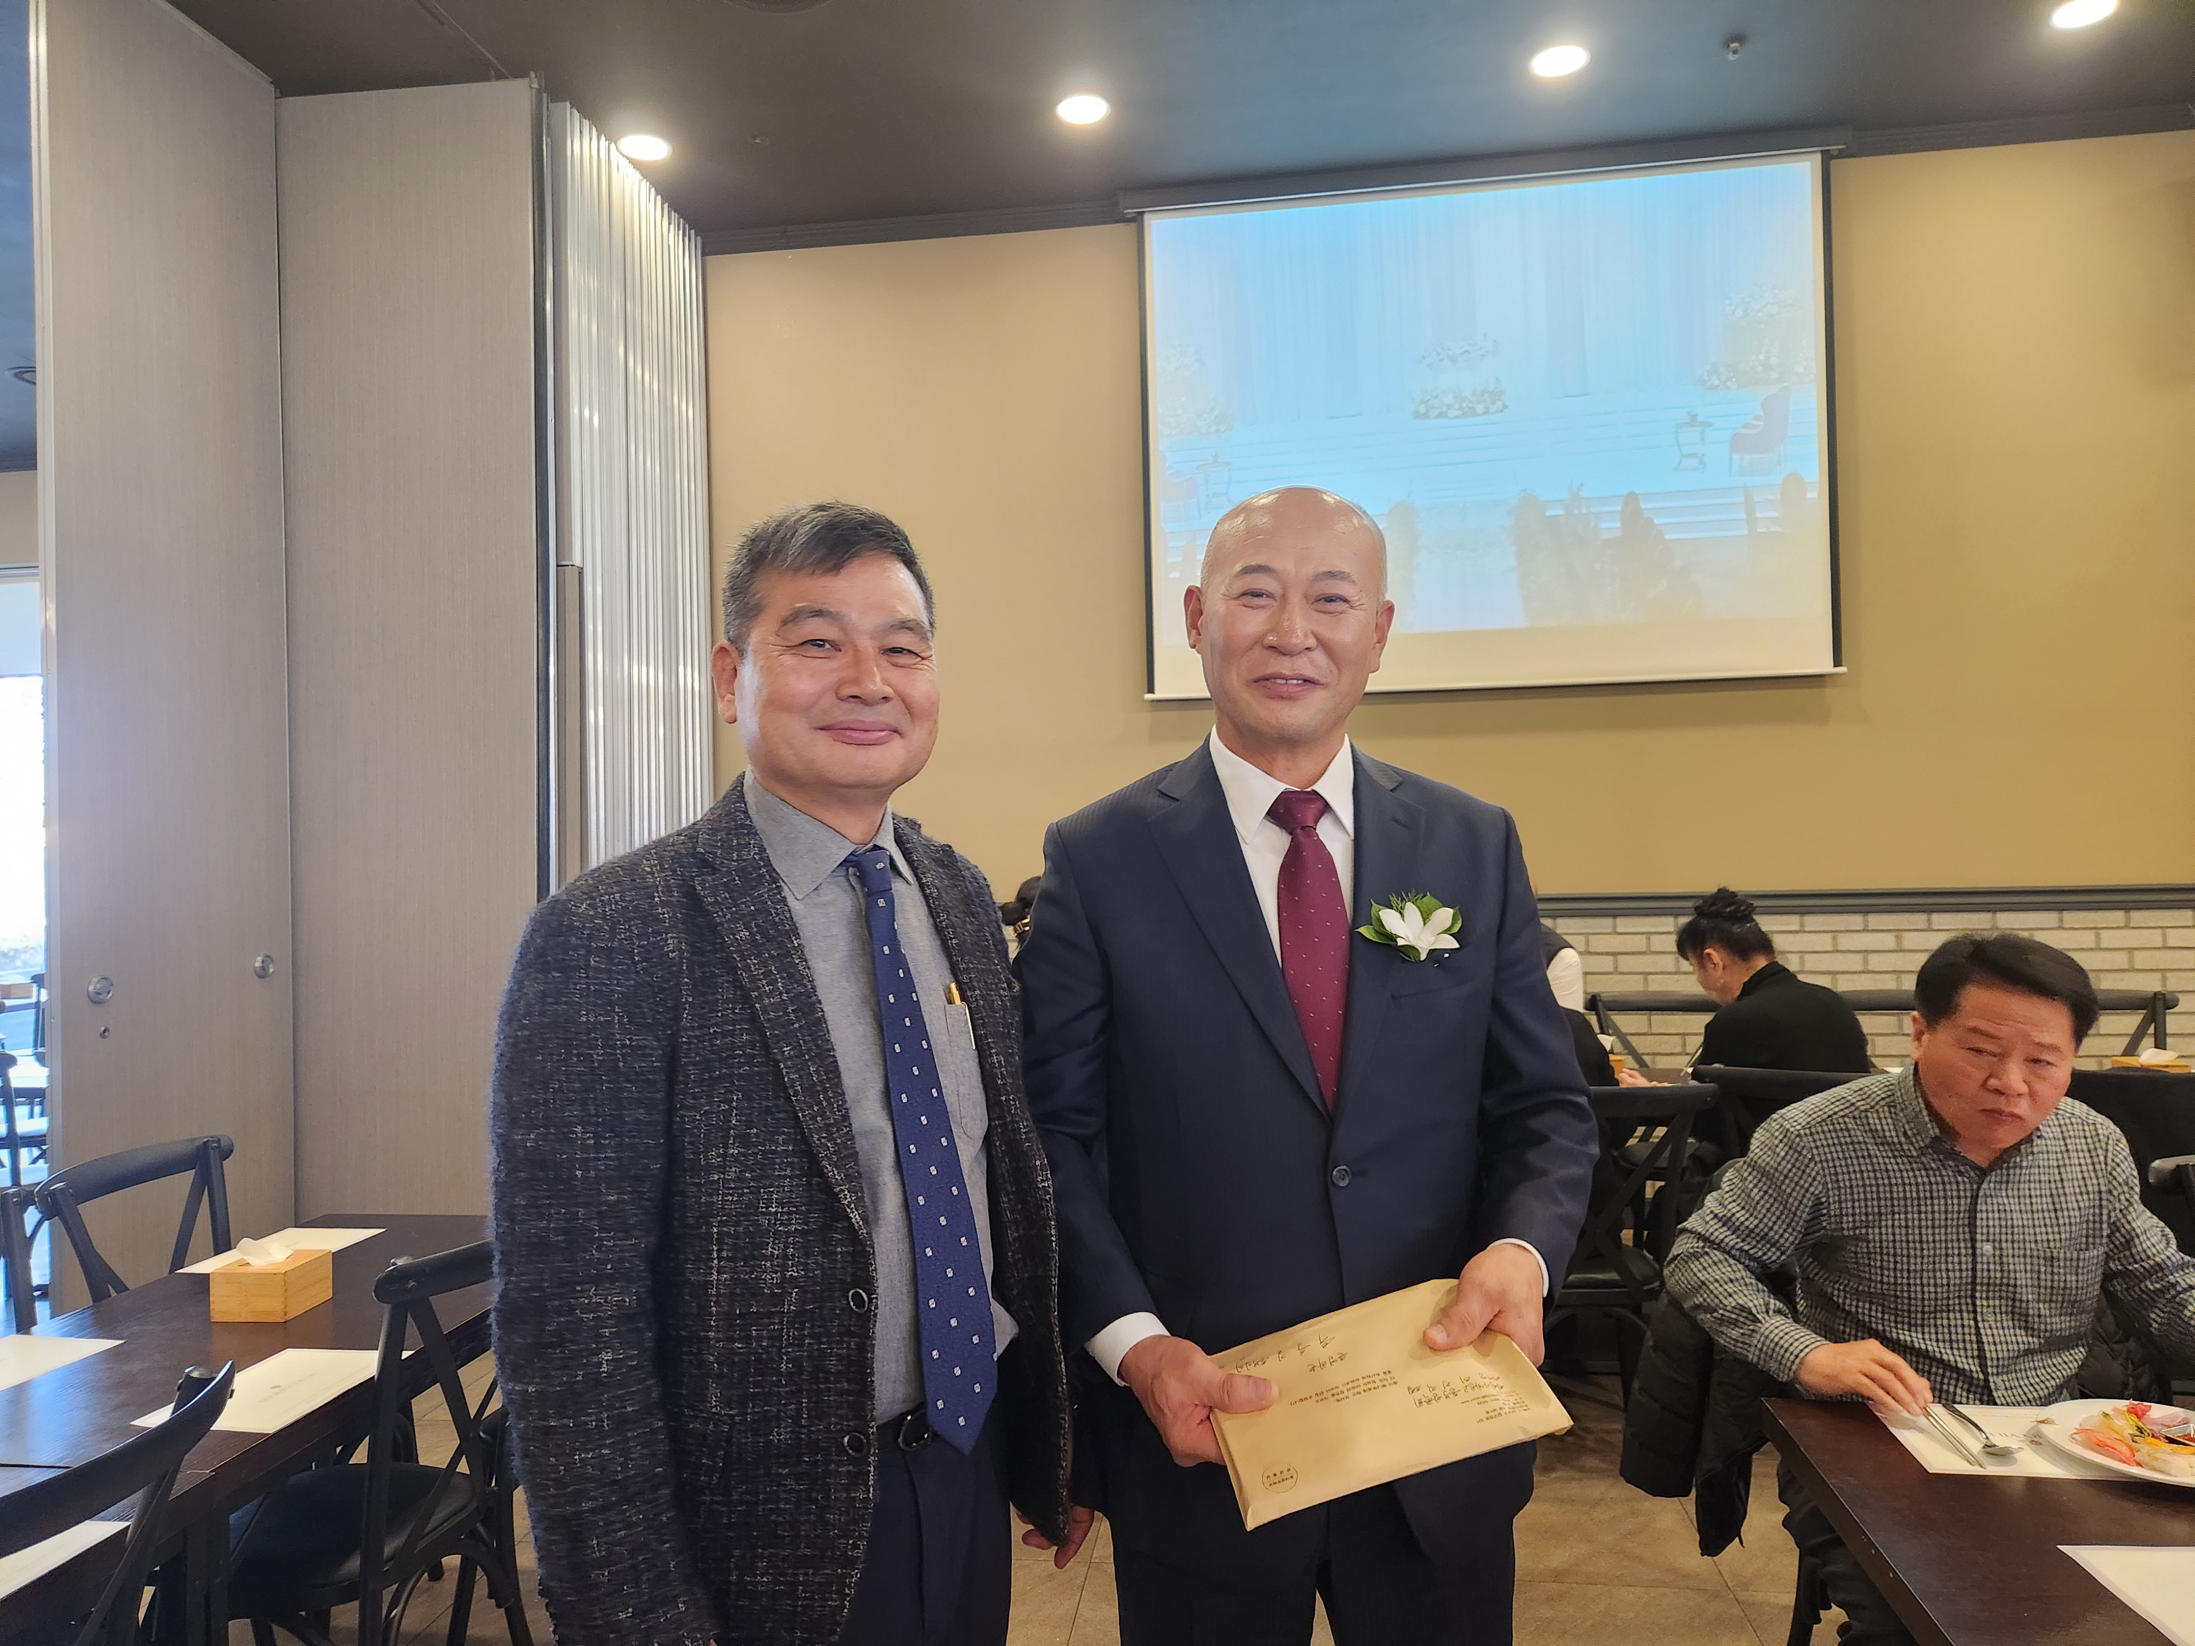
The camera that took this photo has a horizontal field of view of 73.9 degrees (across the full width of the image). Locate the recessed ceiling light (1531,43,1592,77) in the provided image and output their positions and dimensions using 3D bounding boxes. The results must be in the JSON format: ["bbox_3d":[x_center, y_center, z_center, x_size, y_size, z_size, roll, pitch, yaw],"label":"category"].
[{"bbox_3d":[1.342,-2.223,4.225,0.178,0.040,0.178,-1,0,9],"label":"recessed ceiling light"}]

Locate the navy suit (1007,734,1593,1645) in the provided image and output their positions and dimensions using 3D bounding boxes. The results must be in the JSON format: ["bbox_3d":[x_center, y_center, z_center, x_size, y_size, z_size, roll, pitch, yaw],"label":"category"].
[{"bbox_3d":[0.199,0.657,1.345,0.540,1.480,0.360,-1,0,0],"label":"navy suit"}]

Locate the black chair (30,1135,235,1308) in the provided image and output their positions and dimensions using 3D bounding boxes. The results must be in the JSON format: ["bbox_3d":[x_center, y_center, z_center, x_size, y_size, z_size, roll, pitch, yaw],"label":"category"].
[{"bbox_3d":[-1.521,1.049,2.645,0.510,0.880,0.460,-1,0,9],"label":"black chair"}]

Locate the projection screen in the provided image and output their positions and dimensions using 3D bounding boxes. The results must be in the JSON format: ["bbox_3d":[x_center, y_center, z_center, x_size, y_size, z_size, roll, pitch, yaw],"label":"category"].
[{"bbox_3d":[1.268,-1.294,4.867,2.267,1.681,0.050,-1,0,9],"label":"projection screen"}]

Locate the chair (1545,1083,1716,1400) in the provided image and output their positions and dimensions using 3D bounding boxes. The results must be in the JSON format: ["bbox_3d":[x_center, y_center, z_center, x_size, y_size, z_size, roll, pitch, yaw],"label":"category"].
[{"bbox_3d":[1.103,0.998,3.311,0.480,0.880,0.510,-1,0,9],"label":"chair"}]

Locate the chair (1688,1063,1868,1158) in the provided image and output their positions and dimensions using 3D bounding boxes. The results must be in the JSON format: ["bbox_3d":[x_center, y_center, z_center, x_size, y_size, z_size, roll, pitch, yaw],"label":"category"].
[{"bbox_3d":[1.651,0.987,3.430,0.470,0.880,0.510,-1,0,17],"label":"chair"}]

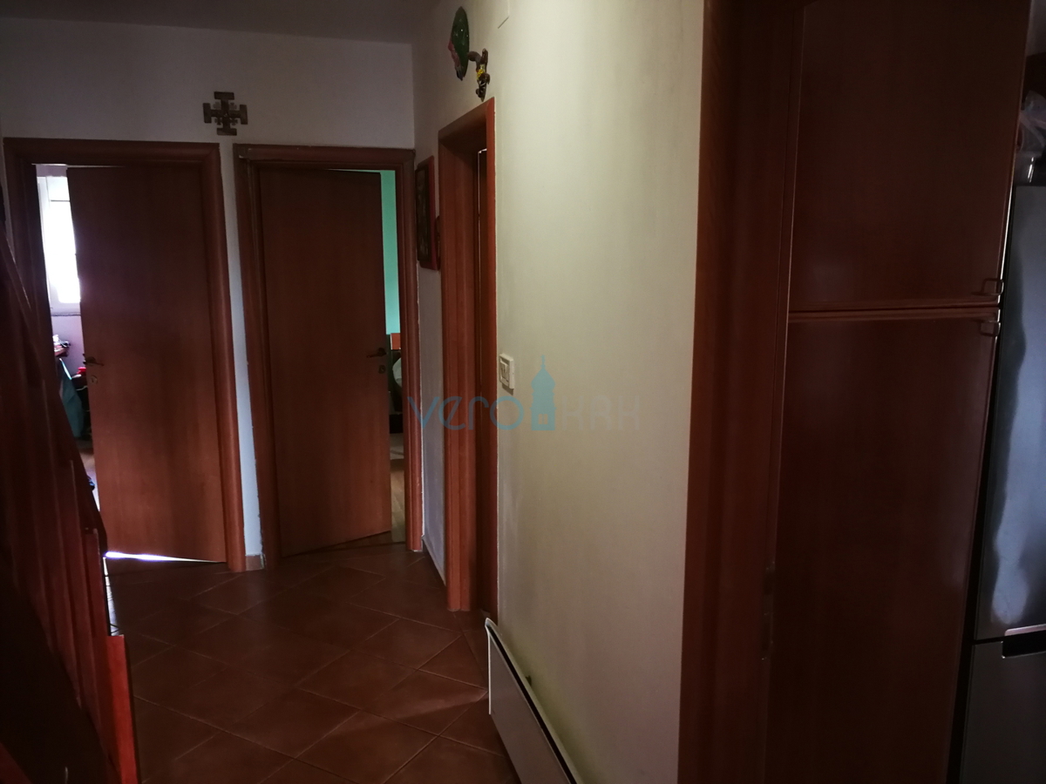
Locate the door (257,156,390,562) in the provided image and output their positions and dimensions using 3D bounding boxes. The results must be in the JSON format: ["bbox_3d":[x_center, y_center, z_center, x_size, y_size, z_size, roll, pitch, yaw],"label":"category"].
[{"bbox_3d":[-1.058,-0.144,4.417,0.687,2.024,0.045,-8,12,-38],"label":"door"}]

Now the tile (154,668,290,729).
[{"bbox_3d":[-1.100,1.137,3.044,0.330,0.010,0.330,5,11,28],"label":"tile"}]

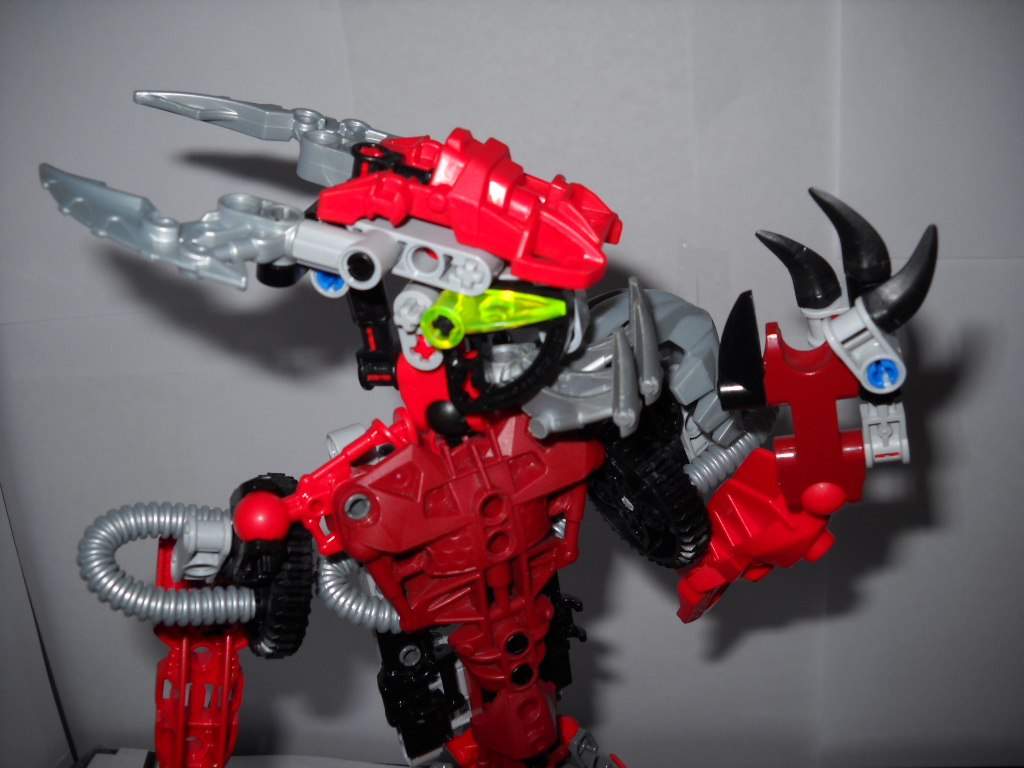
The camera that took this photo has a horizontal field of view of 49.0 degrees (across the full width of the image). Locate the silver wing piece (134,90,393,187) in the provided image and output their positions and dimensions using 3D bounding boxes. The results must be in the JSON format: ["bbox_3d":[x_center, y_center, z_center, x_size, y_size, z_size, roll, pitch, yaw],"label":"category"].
[{"bbox_3d":[-0.050,-0.050,0.219,0.053,0.009,0.019,16,42,9],"label":"silver wing piece"}]

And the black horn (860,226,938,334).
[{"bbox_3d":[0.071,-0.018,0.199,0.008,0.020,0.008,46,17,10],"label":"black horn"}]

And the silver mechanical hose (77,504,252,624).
[{"bbox_3d":[-0.065,0.034,0.211,0.035,0.024,0.008,0,-19,0],"label":"silver mechanical hose"}]

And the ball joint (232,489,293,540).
[{"bbox_3d":[-0.046,0.025,0.206,0.010,0.010,0.010,-2,13,0],"label":"ball joint"}]

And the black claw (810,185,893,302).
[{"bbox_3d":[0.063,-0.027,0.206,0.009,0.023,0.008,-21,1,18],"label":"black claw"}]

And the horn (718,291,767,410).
[{"bbox_3d":[0.042,-0.006,0.203,0.009,0.022,0.009,4,7,0],"label":"horn"}]

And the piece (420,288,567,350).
[{"bbox_3d":[-0.003,-0.012,0.193,0.025,0.008,0.008,-1,37,23],"label":"piece"}]

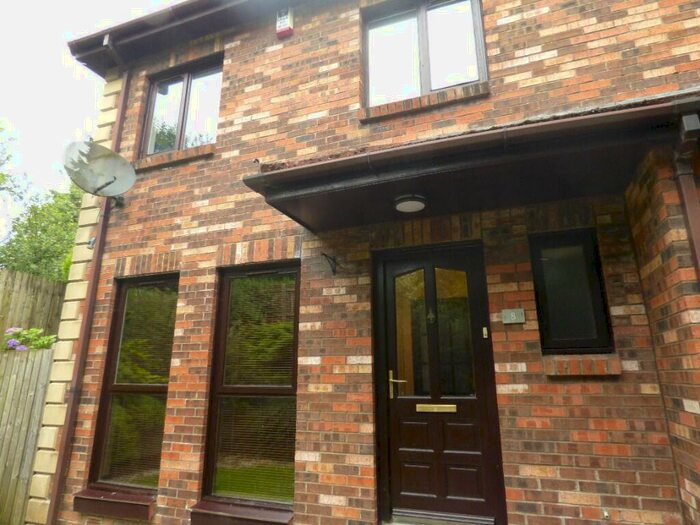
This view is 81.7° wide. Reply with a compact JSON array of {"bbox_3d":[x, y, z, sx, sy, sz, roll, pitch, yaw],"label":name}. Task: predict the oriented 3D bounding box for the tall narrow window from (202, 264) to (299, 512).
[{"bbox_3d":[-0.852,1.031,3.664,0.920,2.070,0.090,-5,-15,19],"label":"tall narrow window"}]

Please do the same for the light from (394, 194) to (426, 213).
[{"bbox_3d":[0.453,-0.430,3.020,0.235,0.065,0.235,0,-14,0],"label":"light"}]

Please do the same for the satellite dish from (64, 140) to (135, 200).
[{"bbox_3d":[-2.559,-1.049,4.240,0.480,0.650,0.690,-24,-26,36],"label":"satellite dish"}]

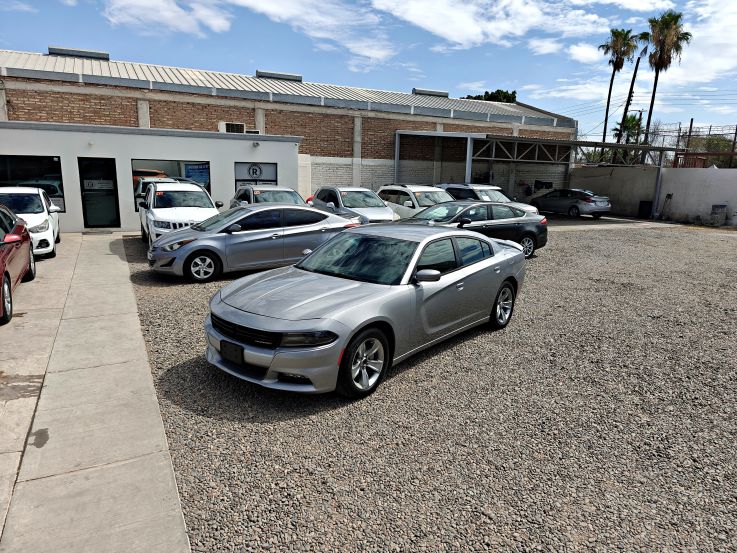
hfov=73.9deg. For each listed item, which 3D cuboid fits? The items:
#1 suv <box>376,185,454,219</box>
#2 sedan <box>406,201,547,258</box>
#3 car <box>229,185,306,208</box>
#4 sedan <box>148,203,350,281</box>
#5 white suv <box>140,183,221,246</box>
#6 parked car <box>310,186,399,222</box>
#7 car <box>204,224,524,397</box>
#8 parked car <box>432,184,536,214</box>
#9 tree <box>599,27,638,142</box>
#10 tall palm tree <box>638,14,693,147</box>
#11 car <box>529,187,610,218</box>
[{"bbox_3d":[1.806,-2.195,16.669,1.830,1.680,4.500,-4,14,-25],"label":"suv"},{"bbox_3d":[2.597,-1.259,12.992,4.870,1.480,1.870,-6,14,-31],"label":"sedan"},{"bbox_3d":[-2.758,-1.720,14.156,1.780,1.640,4.400,-4,13,-25],"label":"car"},{"bbox_3d":[-2.378,-0.864,10.524,4.550,1.435,1.780,-6,14,-32],"label":"sedan"},{"bbox_3d":[-5.012,-1.566,13.076,1.800,1.660,4.450,-4,13,-26],"label":"white suv"},{"bbox_3d":[-0.452,-1.933,15.581,1.750,1.600,4.350,-4,13,-23],"label":"parked car"},{"bbox_3d":[0.366,0.097,6.567,1.930,1.480,5.030,12,16,40],"label":"car"},{"bbox_3d":[4.413,-2.774,19.550,1.880,1.710,4.650,-5,14,-29],"label":"parked car"},{"bbox_3d":[20.929,-13.758,43.014,3.500,14.843,3.500,7,13,24],"label":"tree"},{"bbox_3d":[23.192,-13.303,39.248,4.100,14.800,4.100,8,14,28],"label":"tall palm tree"},{"bbox_3d":[11.009,-4.139,27.104,1.790,1.480,4.630,-4,14,-24],"label":"car"}]

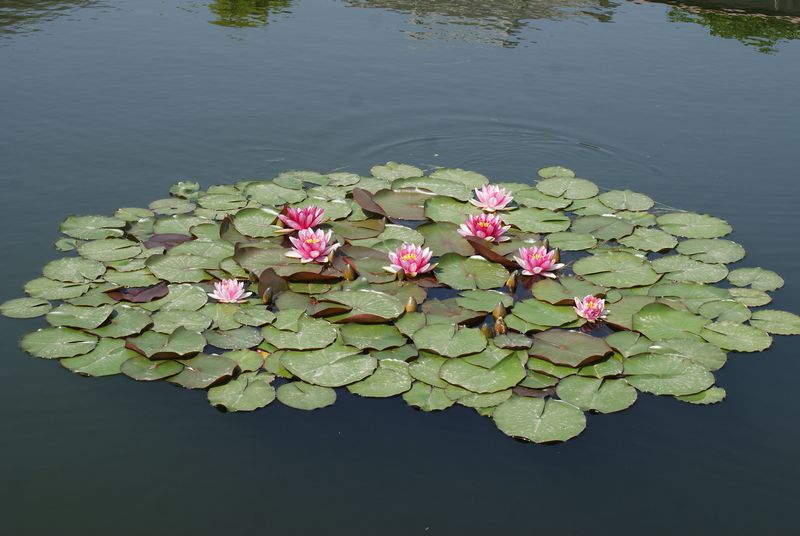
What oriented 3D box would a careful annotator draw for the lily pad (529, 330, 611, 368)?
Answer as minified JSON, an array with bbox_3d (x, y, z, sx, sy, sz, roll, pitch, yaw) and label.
[{"bbox_3d":[0.389,0.181,3.796,0.193,0.035,0.193,0,23,0],"label":"lily pad"}]

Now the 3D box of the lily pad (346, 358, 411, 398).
[{"bbox_3d":[-0.047,0.255,3.832,0.151,0.018,0.172,0,24,0],"label":"lily pad"}]

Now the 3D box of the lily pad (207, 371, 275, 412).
[{"bbox_3d":[-0.361,0.280,3.775,0.154,0.018,0.176,0,24,0],"label":"lily pad"}]

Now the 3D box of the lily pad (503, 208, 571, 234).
[{"bbox_3d":[0.371,-0.128,4.532,0.190,0.022,0.186,0,23,0],"label":"lily pad"}]

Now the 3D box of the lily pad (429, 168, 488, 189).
[{"bbox_3d":[0.172,-0.257,4.830,0.175,0.022,0.178,0,23,0],"label":"lily pad"}]

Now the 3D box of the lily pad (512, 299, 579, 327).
[{"bbox_3d":[0.372,0.115,4.267,0.167,0.020,0.156,0,24,0],"label":"lily pad"}]

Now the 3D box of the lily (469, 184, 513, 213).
[{"bbox_3d":[0.269,-0.199,4.845,0.127,0.070,0.125,0,23,0],"label":"lily"}]

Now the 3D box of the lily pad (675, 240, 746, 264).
[{"bbox_3d":[0.850,-0.045,4.559,0.187,0.020,0.178,0,23,0],"label":"lily pad"}]

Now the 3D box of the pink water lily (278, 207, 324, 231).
[{"bbox_3d":[-0.272,-0.143,4.643,0.145,0.061,0.145,0,24,0],"label":"pink water lily"}]

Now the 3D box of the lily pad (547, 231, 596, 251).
[{"bbox_3d":[0.469,-0.074,4.569,0.137,0.018,0.126,0,24,0],"label":"lily pad"}]

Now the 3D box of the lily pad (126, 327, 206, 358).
[{"bbox_3d":[-0.559,0.183,3.995,0.191,0.040,0.151,6,24,14],"label":"lily pad"}]

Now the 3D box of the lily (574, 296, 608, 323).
[{"bbox_3d":[0.482,0.104,4.212,0.083,0.053,0.083,0,24,0],"label":"lily"}]

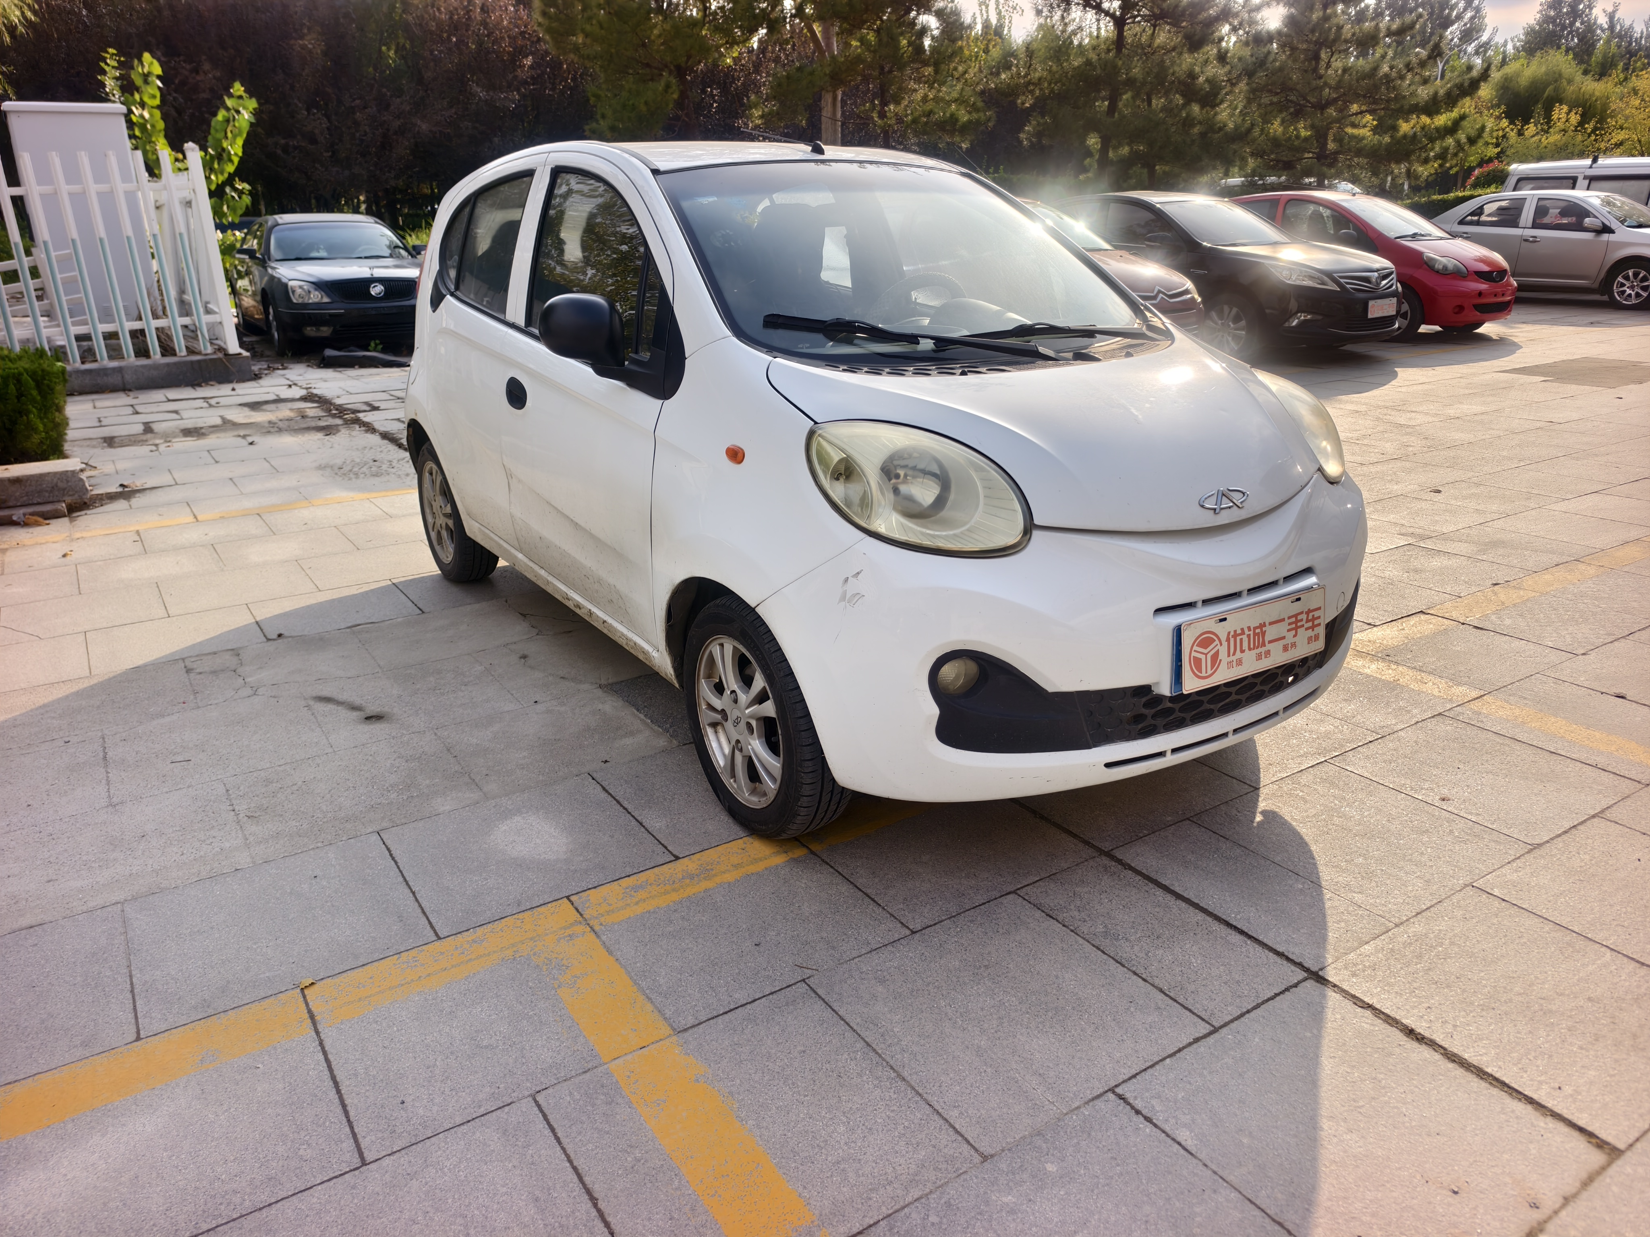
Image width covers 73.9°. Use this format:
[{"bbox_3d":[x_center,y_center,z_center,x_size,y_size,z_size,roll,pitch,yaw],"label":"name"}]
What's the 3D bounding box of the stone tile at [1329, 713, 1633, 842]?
[{"bbox_3d":[1.599,0.389,2.674,0.497,0.030,0.494,-13,23,-30],"label":"stone tile"}]

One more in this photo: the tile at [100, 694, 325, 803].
[{"bbox_3d":[-1.640,0.348,2.967,0.500,0.040,0.500,-13,23,-31],"label":"tile"}]

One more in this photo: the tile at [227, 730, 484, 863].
[{"bbox_3d":[-1.152,0.432,2.682,0.505,0.030,0.485,-13,23,-30],"label":"tile"}]

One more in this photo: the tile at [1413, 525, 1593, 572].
[{"bbox_3d":[2.780,-0.276,4.472,0.512,0.030,0.484,-13,23,-30],"label":"tile"}]

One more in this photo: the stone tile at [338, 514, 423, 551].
[{"bbox_3d":[-1.910,-0.391,5.008,0.505,0.030,0.497,-13,23,-30],"label":"stone tile"}]

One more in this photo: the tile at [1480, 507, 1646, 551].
[{"bbox_3d":[3.236,-0.384,4.775,0.520,0.030,0.500,-13,23,-30],"label":"tile"}]

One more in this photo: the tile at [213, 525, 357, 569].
[{"bbox_3d":[-2.380,-0.301,4.835,0.520,0.030,0.500,-13,23,-30],"label":"tile"}]

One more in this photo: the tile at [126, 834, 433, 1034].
[{"bbox_3d":[-1.091,0.616,2.187,0.500,0.040,0.500,-13,23,-31],"label":"tile"}]

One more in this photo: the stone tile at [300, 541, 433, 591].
[{"bbox_3d":[-1.861,-0.203,4.542,0.500,0.040,0.500,-13,23,-31],"label":"stone tile"}]

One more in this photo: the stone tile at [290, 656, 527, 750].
[{"bbox_3d":[-1.240,0.251,3.268,0.520,0.030,0.500,-13,23,-30],"label":"stone tile"}]

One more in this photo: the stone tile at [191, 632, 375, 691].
[{"bbox_3d":[-1.723,0.167,3.485,0.500,0.040,0.500,-13,23,-31],"label":"stone tile"}]

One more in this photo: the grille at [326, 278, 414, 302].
[{"bbox_3d":[-4.869,-3.554,11.849,1.000,0.240,0.140,-15,24,-34],"label":"grille"}]

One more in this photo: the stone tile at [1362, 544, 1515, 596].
[{"bbox_3d":[2.343,-0.178,4.218,0.503,0.030,0.491,-13,23,-30],"label":"stone tile"}]

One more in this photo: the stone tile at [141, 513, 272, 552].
[{"bbox_3d":[-2.823,-0.377,5.011,0.503,0.030,0.487,-13,23,-30],"label":"stone tile"}]

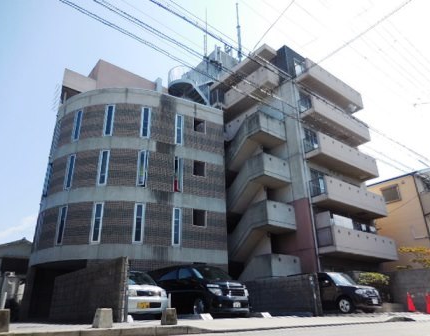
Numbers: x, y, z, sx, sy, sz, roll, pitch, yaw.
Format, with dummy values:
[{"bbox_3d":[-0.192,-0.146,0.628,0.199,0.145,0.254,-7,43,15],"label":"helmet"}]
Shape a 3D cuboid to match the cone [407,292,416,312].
[{"bbox_3d":[7.766,5.383,12.912,0.370,0.700,0.370,16,-29,-35],"label":"cone"}]

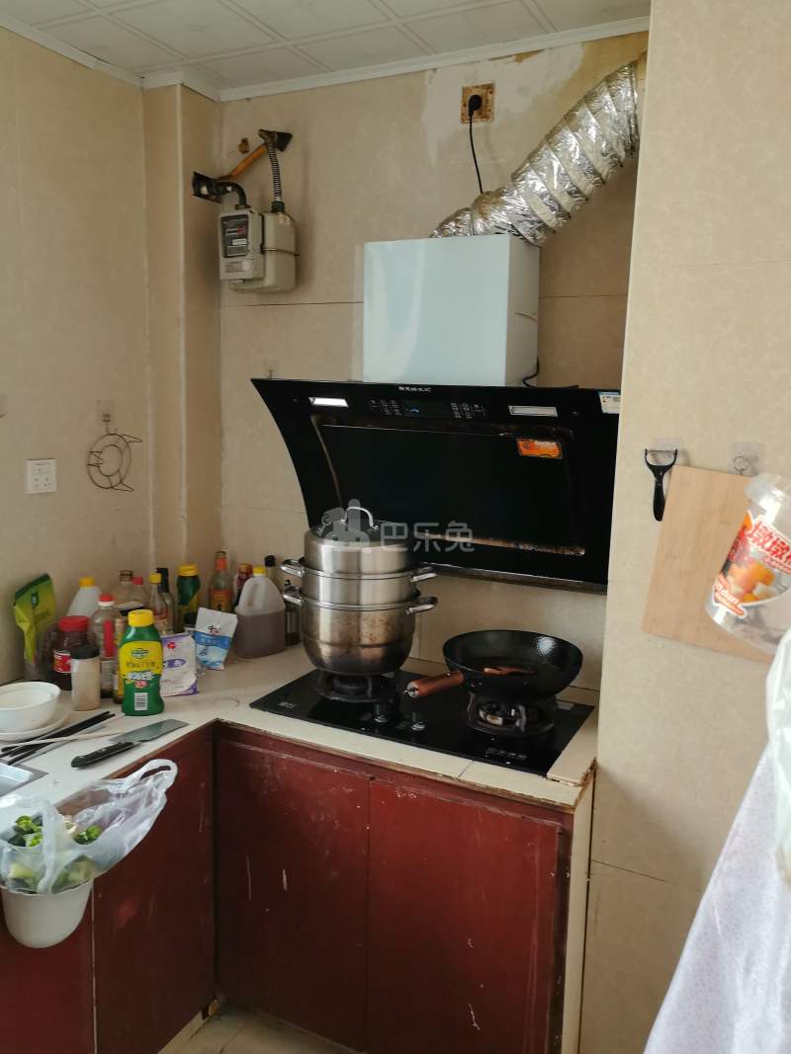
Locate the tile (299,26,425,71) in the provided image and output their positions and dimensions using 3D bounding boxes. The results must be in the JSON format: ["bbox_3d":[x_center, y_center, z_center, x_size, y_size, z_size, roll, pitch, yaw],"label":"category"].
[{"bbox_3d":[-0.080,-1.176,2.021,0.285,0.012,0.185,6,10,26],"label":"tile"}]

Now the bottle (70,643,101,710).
[{"bbox_3d":[-0.714,0.348,1.897,0.061,0.136,0.061,-2,10,-21],"label":"bottle"}]

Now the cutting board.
[{"bbox_3d":[0.622,0.070,1.531,0.260,0.330,0.018,12,13,25],"label":"cutting board"}]

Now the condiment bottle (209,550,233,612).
[{"bbox_3d":[-0.521,0.208,2.458,0.071,0.268,0.071,0,9,-12],"label":"condiment bottle"}]

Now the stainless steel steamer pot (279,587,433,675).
[{"bbox_3d":[-0.086,0.251,2.016,0.370,0.182,0.285,3,9,9],"label":"stainless steel steamer pot"}]

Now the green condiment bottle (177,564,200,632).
[{"bbox_3d":[-0.599,0.232,2.386,0.070,0.242,0.060,-1,9,-14],"label":"green condiment bottle"}]

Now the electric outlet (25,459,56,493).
[{"bbox_3d":[-0.882,-0.126,2.056,0.012,0.087,0.088,6,10,26],"label":"electric outlet"}]

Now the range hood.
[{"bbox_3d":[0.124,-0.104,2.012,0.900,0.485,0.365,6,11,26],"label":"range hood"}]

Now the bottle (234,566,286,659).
[{"bbox_3d":[-0.387,0.236,2.362,0.128,0.252,0.095,-7,12,-42],"label":"bottle"}]

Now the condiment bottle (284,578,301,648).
[{"bbox_3d":[-0.317,0.254,2.451,0.065,0.192,0.065,0,9,-7],"label":"condiment bottle"}]

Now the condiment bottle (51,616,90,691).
[{"bbox_3d":[-0.803,0.315,2.066,0.110,0.168,0.110,-2,10,-22],"label":"condiment bottle"}]

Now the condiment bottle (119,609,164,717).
[{"bbox_3d":[-0.577,0.309,1.875,0.095,0.228,0.064,-1,10,-15],"label":"condiment bottle"}]

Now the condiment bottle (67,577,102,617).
[{"bbox_3d":[-0.790,0.254,2.123,0.125,0.245,0.110,-2,10,-21],"label":"condiment bottle"}]

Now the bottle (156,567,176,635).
[{"bbox_3d":[-0.638,0.235,2.268,0.068,0.245,0.068,-2,10,-21],"label":"bottle"}]

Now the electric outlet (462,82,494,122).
[{"bbox_3d":[0.200,-1.041,2.021,0.087,0.090,0.016,6,10,26],"label":"electric outlet"}]

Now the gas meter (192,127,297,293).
[{"bbox_3d":[-0.425,-0.860,2.271,0.245,0.420,0.180,6,10,26],"label":"gas meter"}]

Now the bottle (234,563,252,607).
[{"bbox_3d":[-0.452,0.227,2.475,0.066,0.230,0.066,0,9,-10],"label":"bottle"}]

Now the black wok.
[{"bbox_3d":[0.203,0.326,1.790,0.484,0.105,0.308,-7,13,-44],"label":"black wok"}]

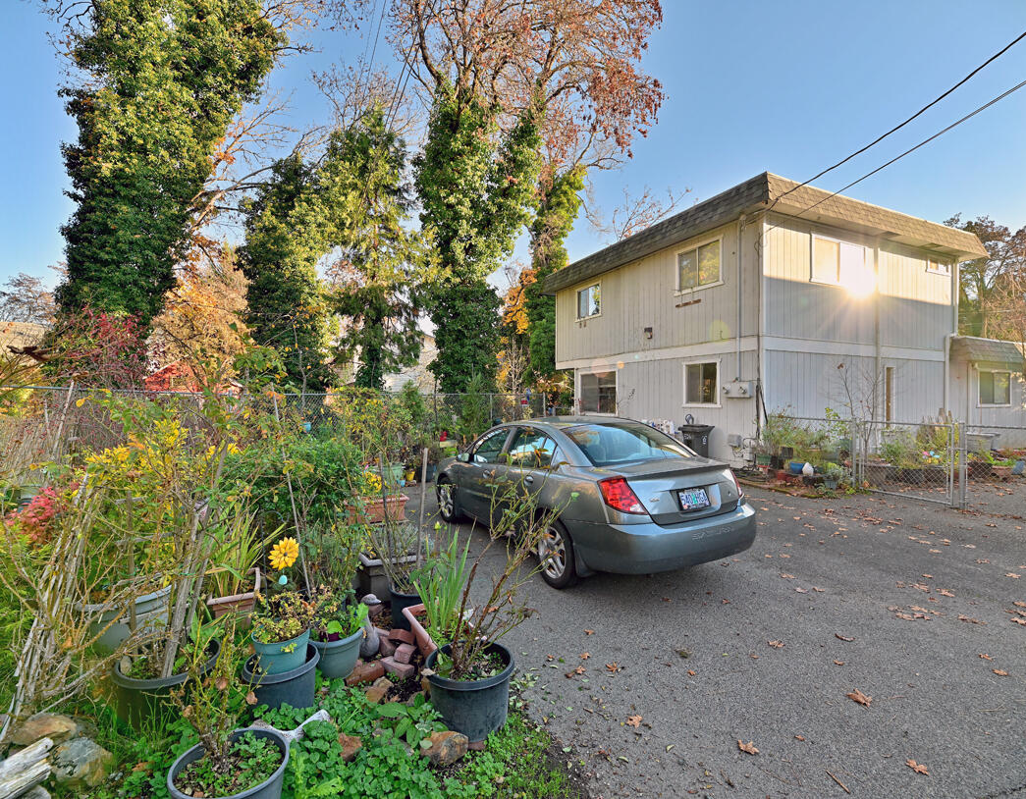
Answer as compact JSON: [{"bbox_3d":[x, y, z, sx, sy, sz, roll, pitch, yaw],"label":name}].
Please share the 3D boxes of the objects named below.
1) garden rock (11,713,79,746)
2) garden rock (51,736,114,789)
[{"bbox_3d":[-2.250,1.587,2.240,0.190,0.110,0.240,0,1,45],"label":"garden rock"},{"bbox_3d":[-1.760,1.466,1.905,0.200,0.150,0.180,0,0,-43],"label":"garden rock"}]

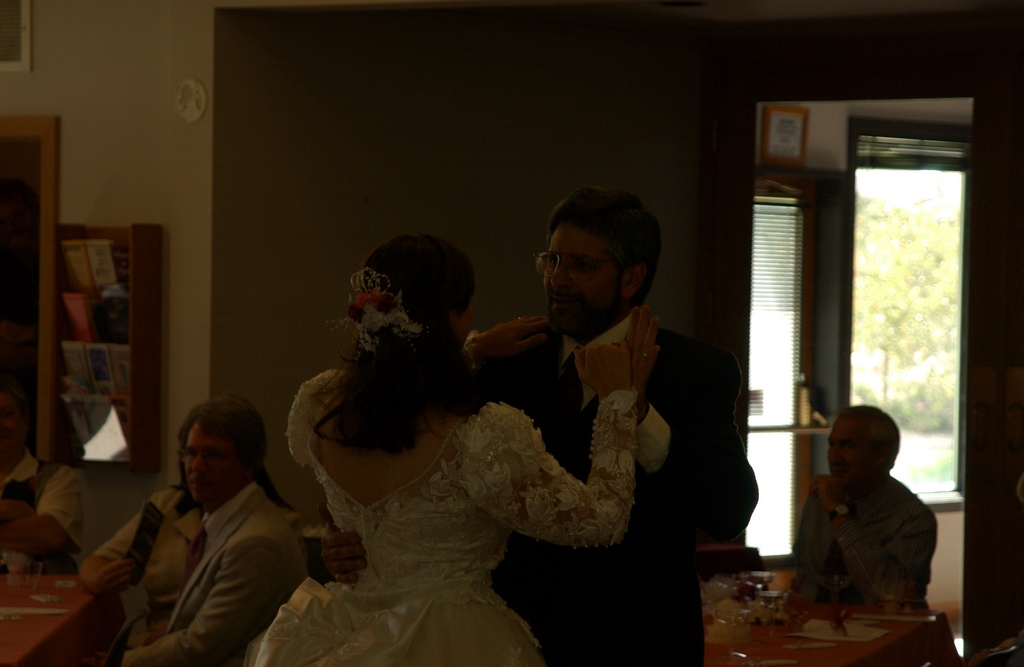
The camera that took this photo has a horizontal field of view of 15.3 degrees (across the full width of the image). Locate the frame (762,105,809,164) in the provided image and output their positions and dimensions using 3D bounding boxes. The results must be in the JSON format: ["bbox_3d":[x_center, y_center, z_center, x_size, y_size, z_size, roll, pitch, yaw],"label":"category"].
[{"bbox_3d":[1.298,-0.938,18.100,0.030,0.275,0.330,7,4,41],"label":"frame"}]

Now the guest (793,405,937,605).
[{"bbox_3d":[0.960,0.857,11.200,0.550,1.290,0.820,2,1,31],"label":"guest"}]

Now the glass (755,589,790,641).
[{"bbox_3d":[0.683,0.737,10.000,0.090,0.124,0.090,1,1,0],"label":"glass"}]

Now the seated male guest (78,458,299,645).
[{"bbox_3d":[-0.830,0.851,9.900,0.580,1.270,0.750,1,1,21],"label":"seated male guest"}]

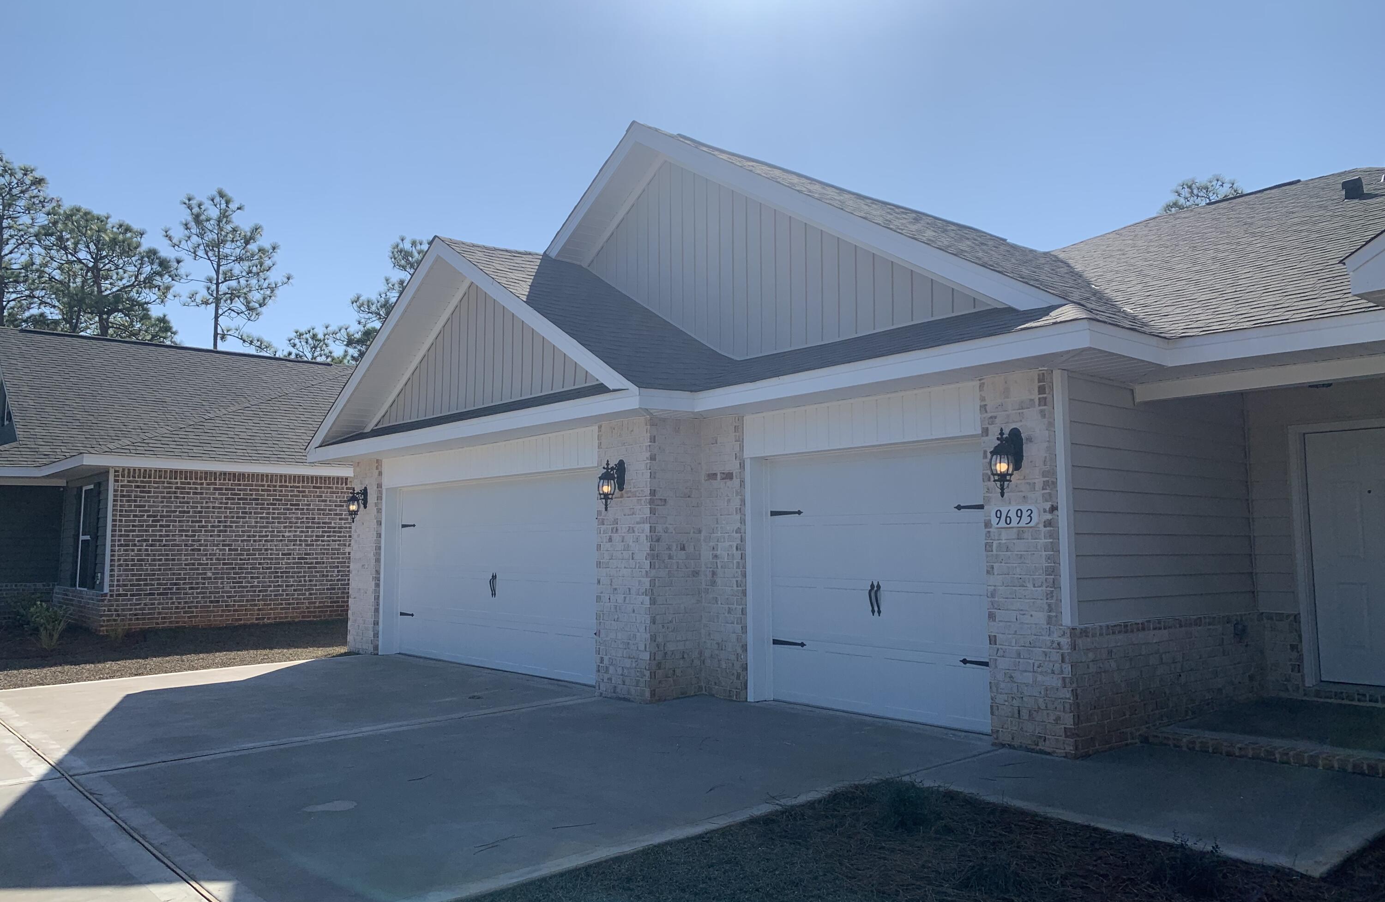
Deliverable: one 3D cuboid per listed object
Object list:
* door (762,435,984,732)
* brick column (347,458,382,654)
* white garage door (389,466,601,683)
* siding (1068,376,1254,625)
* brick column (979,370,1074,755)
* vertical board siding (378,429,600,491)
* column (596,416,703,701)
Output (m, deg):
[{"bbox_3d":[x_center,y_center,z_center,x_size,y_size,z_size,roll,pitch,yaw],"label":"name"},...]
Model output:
[{"bbox_3d":[1.485,1.028,8.291,0.070,2.140,2.440,4,-7,-40],"label":"door"},{"bbox_3d":[-4.275,1.453,14.137,0.350,2.549,0.994,4,-7,-40],"label":"brick column"},{"bbox_3d":[-2.215,1.378,11.738,0.070,2.140,4.870,4,-7,-40],"label":"white garage door"},{"bbox_3d":[3.666,0.406,7.982,2.874,1.718,0.060,4,-7,-40],"label":"siding"},{"bbox_3d":[2.389,0.751,7.184,0.300,2.551,0.623,4,-7,-40],"label":"brick column"},{"bbox_3d":[-2.487,0.137,11.884,0.060,0.381,4.940,4,-7,-40],"label":"vertical board siding"},{"bbox_3d":[-0.406,1.014,9.774,0.625,2.551,0.820,4,-7,-40],"label":"column"}]

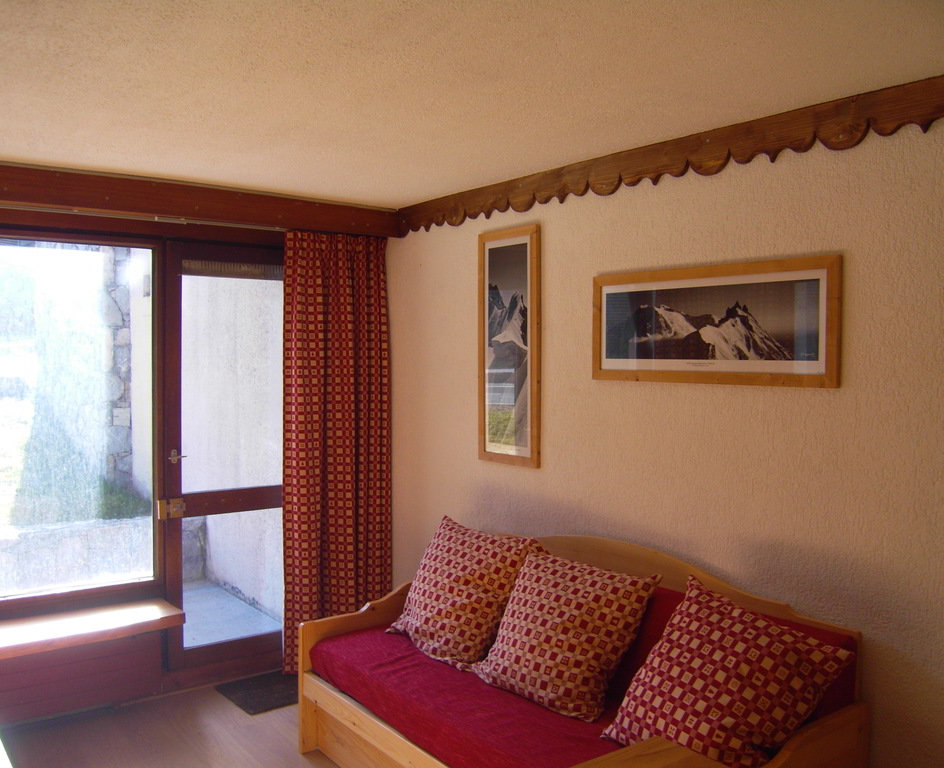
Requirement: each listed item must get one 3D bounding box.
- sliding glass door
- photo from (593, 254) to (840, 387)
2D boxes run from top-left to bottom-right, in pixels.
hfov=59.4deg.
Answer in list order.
[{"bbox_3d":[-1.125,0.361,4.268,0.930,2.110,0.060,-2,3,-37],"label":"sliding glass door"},{"bbox_3d":[0.775,-0.199,2.836,0.025,0.392,1.005,-2,3,-37],"label":"photo"}]

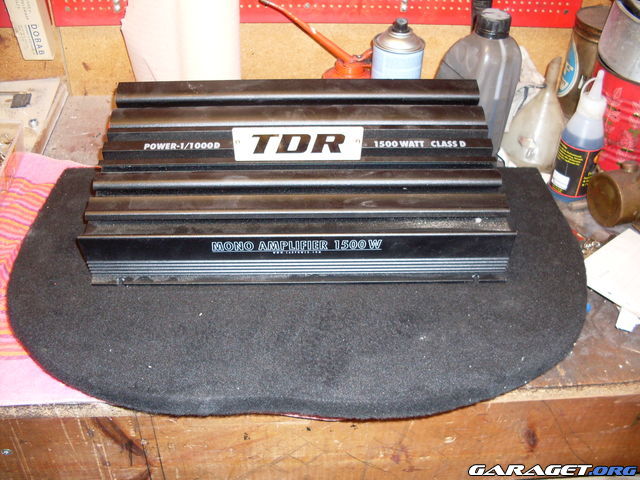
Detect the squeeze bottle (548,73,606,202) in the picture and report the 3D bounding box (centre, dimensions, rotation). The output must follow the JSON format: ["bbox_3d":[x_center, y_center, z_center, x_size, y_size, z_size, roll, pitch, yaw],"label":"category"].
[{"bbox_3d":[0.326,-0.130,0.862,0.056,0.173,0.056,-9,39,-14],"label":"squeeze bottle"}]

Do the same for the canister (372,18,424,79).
[{"bbox_3d":[0.099,-0.199,0.920,0.066,0.188,0.066,6,38,5],"label":"canister"}]

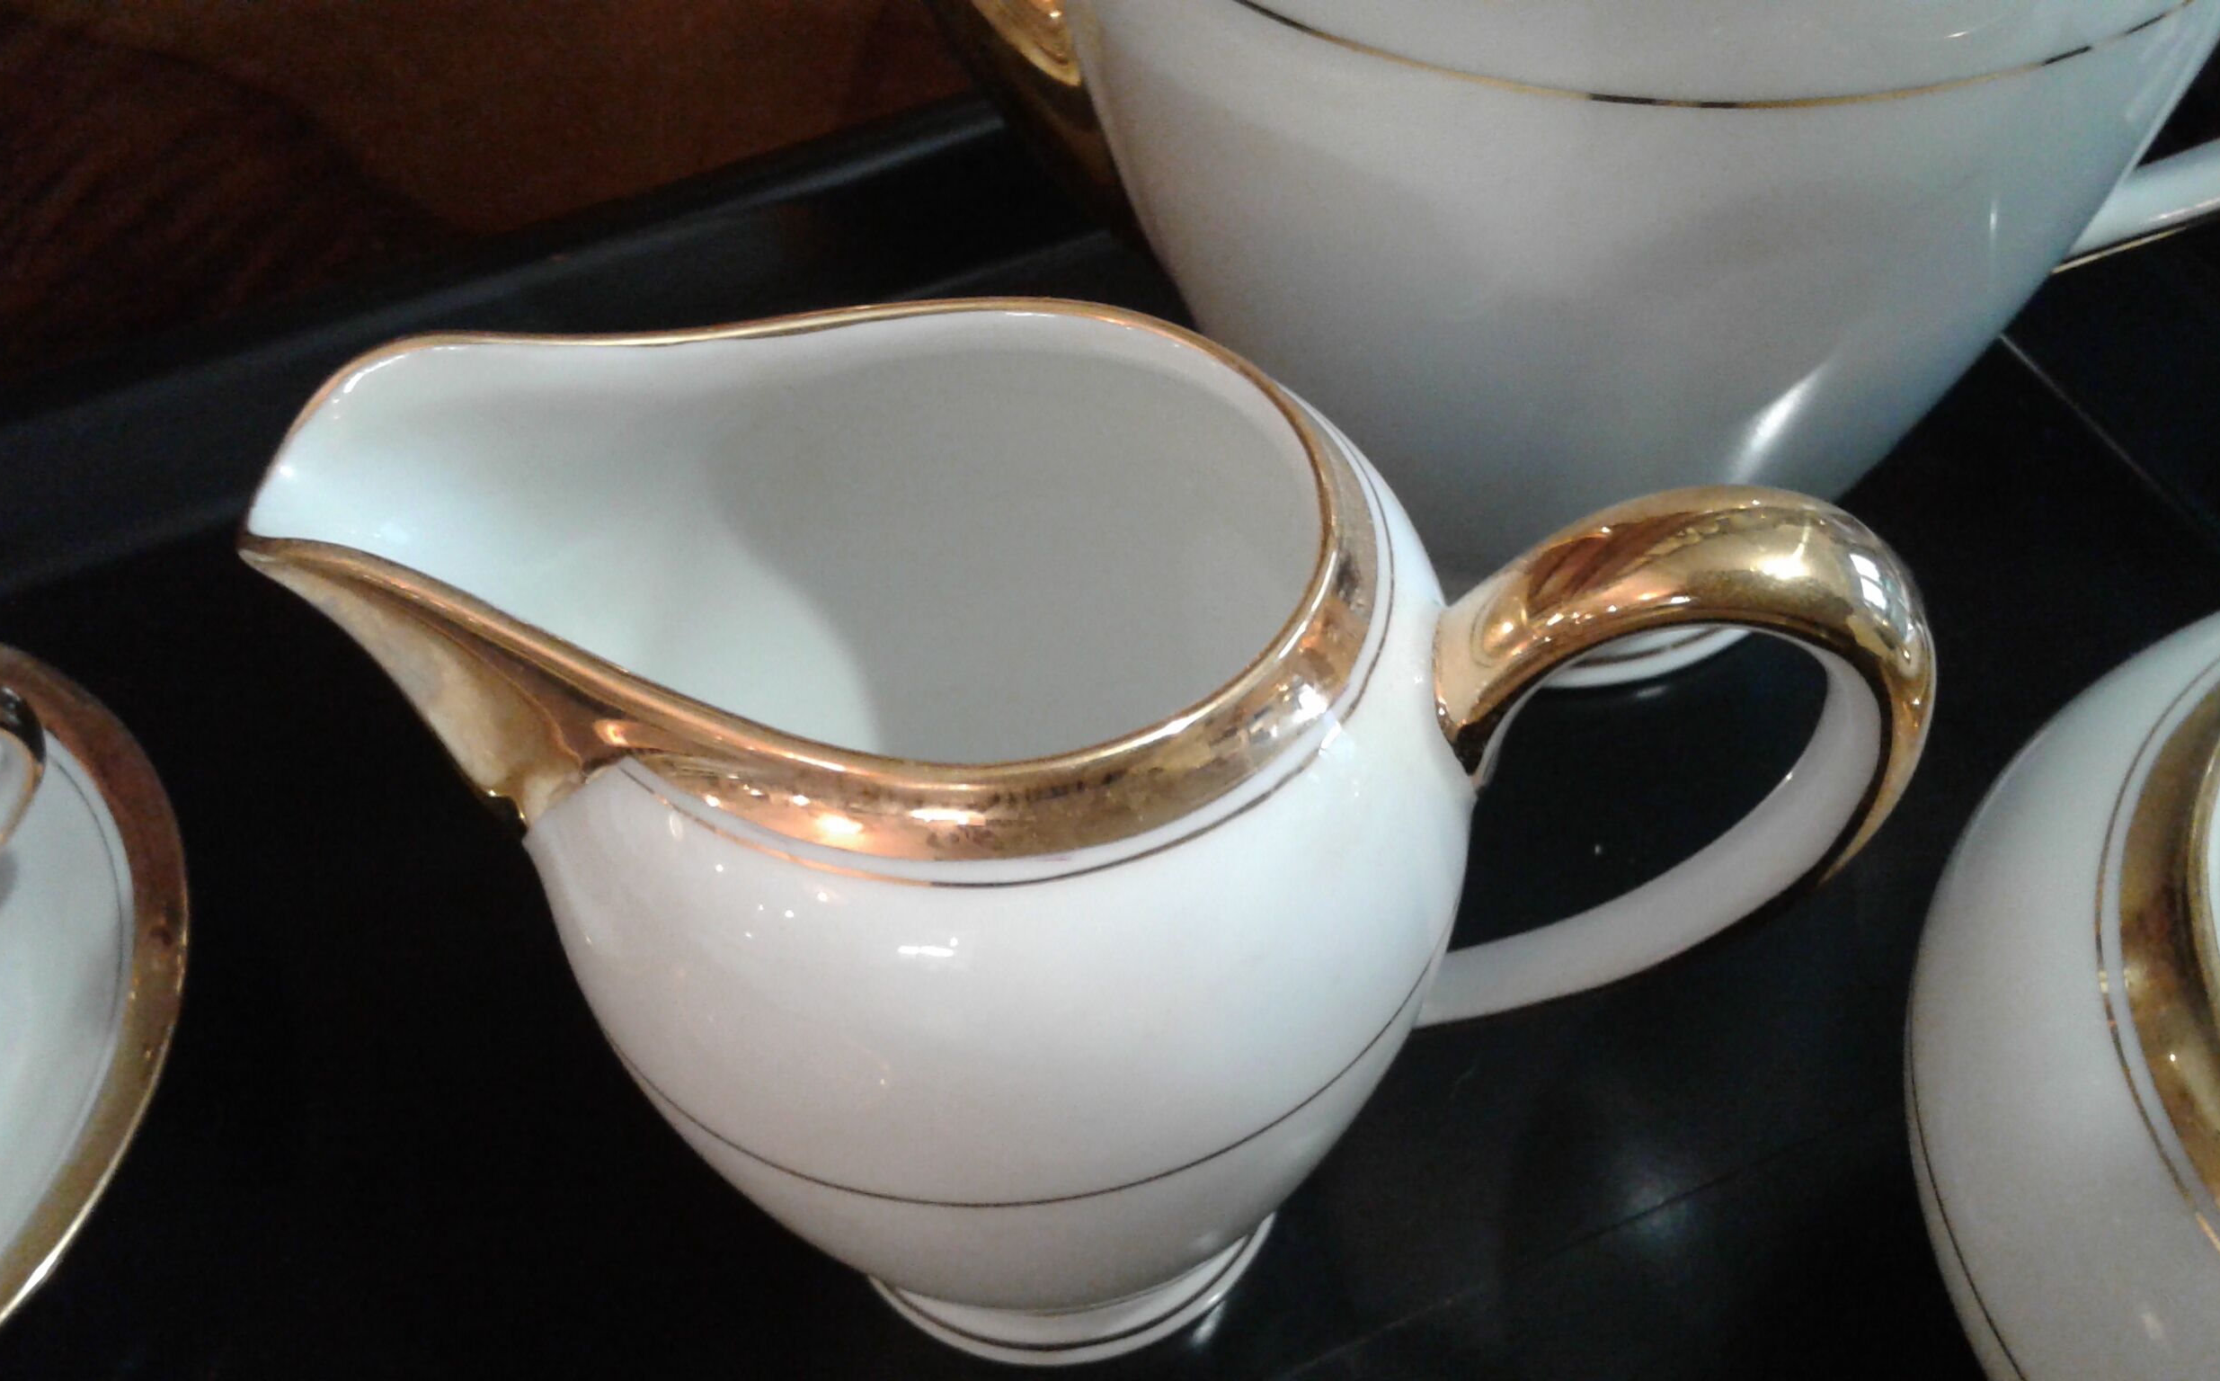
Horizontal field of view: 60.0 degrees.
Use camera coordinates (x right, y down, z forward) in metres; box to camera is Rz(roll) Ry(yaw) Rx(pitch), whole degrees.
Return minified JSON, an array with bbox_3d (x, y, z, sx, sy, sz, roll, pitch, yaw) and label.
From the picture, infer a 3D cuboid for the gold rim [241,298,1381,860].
[{"bbox_3d":[-0.022,-0.009,0.143,0.083,0.029,0.058,-3,47,1],"label":"gold rim"}]

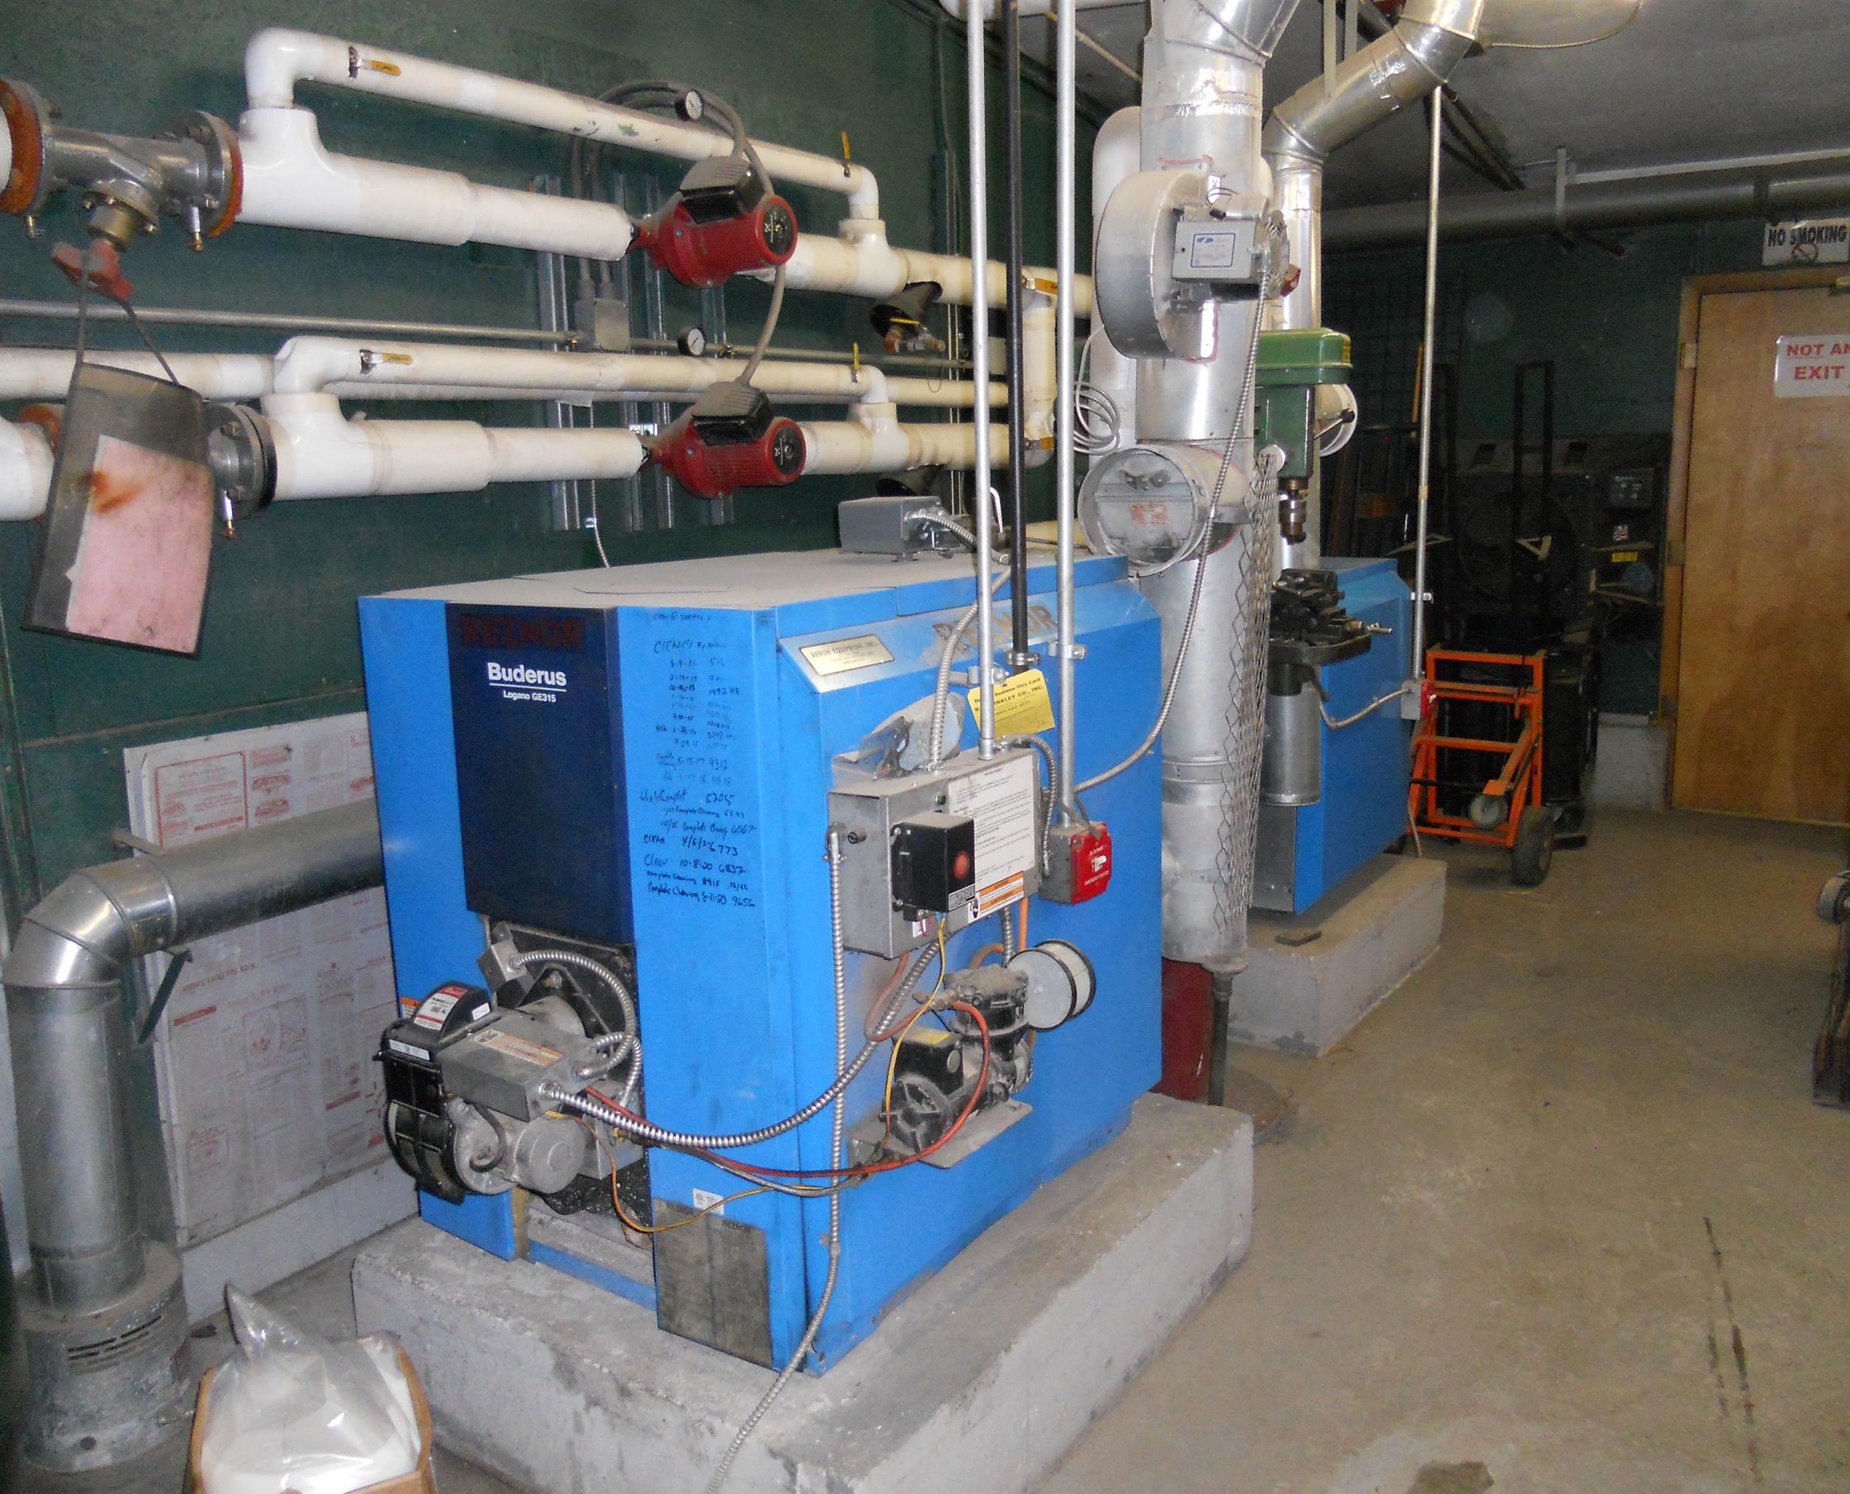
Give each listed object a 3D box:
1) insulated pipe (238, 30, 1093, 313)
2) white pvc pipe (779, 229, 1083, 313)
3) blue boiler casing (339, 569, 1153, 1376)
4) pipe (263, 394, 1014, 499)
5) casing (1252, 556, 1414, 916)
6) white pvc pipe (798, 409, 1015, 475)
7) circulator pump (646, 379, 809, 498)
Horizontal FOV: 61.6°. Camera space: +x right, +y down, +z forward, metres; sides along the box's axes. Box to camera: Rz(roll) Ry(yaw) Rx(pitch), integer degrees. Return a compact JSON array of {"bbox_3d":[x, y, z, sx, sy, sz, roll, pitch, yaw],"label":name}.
[{"bbox_3d":[-0.283,-1.194,3.533,0.140,0.300,2.800,6,13,34],"label":"insulated pipe"},{"bbox_3d":[0.050,-1.252,4.019,0.130,0.200,1.620,6,13,34],"label":"white pvc pipe"},{"bbox_3d":[-0.217,0.230,2.638,0.860,1.040,0.995,6,13,34],"label":"blue boiler casing"},{"bbox_3d":[-0.391,-0.675,3.449,0.140,0.185,2.390,6,13,34],"label":"pipe"},{"bbox_3d":[0.919,-0.099,4.689,0.800,0.882,1.043,6,13,34],"label":"casing"},{"bbox_3d":[-0.056,-0.765,3.932,0.130,0.160,1.200,6,13,34],"label":"white pvc pipe"},{"bbox_3d":[-0.415,-0.632,3.249,0.350,0.245,0.265,6,13,34],"label":"circulator pump"}]

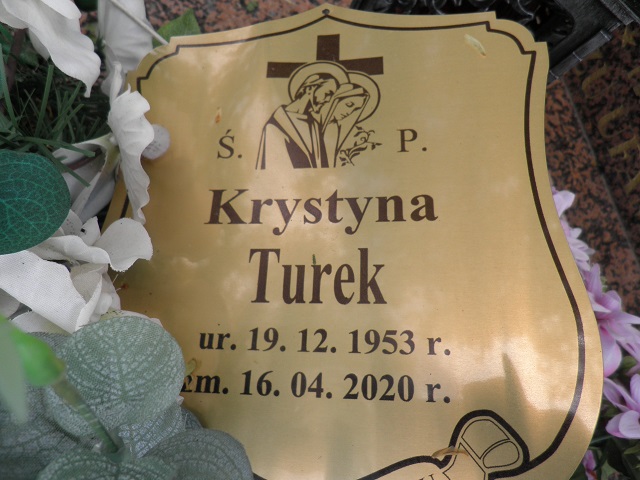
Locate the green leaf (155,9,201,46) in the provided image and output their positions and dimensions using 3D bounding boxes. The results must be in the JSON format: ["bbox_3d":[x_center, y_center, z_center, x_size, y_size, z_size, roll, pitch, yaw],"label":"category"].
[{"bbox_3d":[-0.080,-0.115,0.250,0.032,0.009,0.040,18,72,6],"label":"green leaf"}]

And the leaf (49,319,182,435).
[{"bbox_3d":[-0.071,0.047,0.153,0.047,0.012,0.041,0,71,-2],"label":"leaf"}]

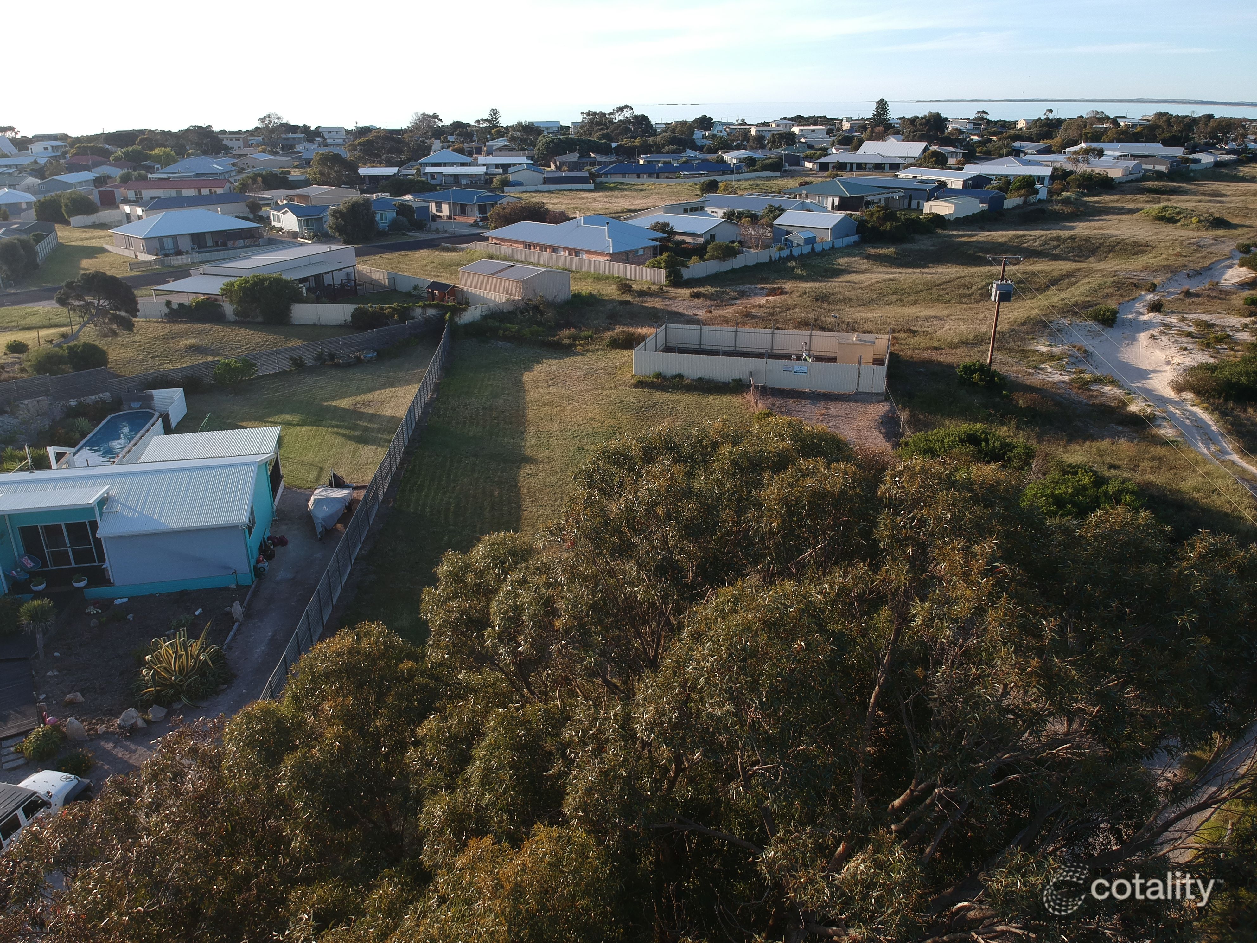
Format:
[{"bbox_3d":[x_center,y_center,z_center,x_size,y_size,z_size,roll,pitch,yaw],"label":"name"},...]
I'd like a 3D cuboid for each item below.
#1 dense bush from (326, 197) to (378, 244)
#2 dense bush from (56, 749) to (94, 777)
[{"bbox_3d":[-40.382,-36.791,132.937,7.023,6.787,7.023,-7,23,-15],"label":"dense bush"},{"bbox_3d":[-16.789,8.846,27.549,1.016,0.537,0.914,-17,27,-34],"label":"dense bush"}]

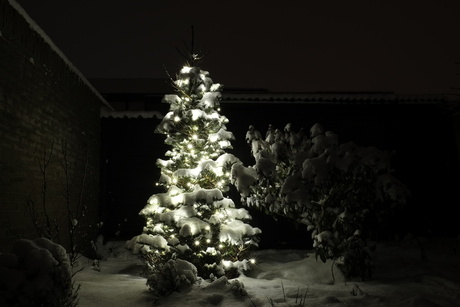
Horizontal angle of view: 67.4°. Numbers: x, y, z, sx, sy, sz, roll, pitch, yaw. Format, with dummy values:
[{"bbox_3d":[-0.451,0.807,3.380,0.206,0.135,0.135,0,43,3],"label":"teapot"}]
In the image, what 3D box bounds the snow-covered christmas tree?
[{"bbox_3d":[-0.330,0.050,3.224,1.200,1.990,1.150,0,-8,0],"label":"snow-covered christmas tree"}]

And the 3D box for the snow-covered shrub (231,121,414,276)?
[{"bbox_3d":[0.740,0.382,2.925,1.420,1.250,1.150,0,-8,0],"label":"snow-covered shrub"}]

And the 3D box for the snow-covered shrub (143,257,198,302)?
[{"bbox_3d":[-0.385,0.775,2.214,0.360,0.275,0.320,0,-8,0],"label":"snow-covered shrub"}]

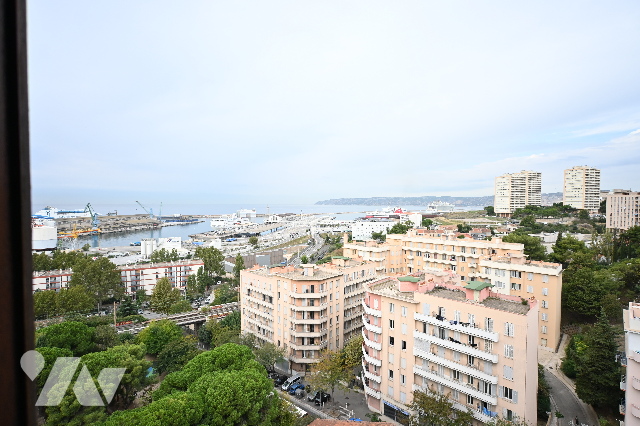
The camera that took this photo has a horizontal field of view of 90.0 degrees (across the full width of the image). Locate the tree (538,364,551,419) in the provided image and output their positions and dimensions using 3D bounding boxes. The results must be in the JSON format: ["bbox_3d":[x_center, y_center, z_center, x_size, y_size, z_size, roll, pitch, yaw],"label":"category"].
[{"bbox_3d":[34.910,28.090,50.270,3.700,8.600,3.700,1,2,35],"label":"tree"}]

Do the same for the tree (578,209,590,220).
[{"bbox_3d":[239.850,1.630,290.000,8.800,10.000,8.800,0,2,0],"label":"tree"}]

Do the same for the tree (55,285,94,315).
[{"bbox_3d":[-89.451,31.829,117.000,11.600,12.000,11.400,-1,2,-37],"label":"tree"}]

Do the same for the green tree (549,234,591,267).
[{"bbox_3d":[86.599,13.363,111.000,12.000,13.000,11.800,1,2,38],"label":"green tree"}]

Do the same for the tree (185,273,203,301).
[{"bbox_3d":[-58.363,33.925,147.168,7.042,12.710,7.042,-1,2,-22],"label":"tree"}]

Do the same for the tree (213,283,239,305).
[{"bbox_3d":[-38.010,33.130,130.000,9.500,9.200,9.500,0,2,0],"label":"tree"}]

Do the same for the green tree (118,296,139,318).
[{"bbox_3d":[-72.504,35.764,121.214,6.683,8.305,6.683,-1,2,-31],"label":"green tree"}]

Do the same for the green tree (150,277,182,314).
[{"bbox_3d":[-61.390,32.960,127.660,11.500,14.900,11.500,-1,2,-26],"label":"green tree"}]

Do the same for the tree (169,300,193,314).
[{"bbox_3d":[-53.090,36.747,122.246,7.932,6.274,7.932,-1,2,-24],"label":"tree"}]

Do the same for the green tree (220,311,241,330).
[{"bbox_3d":[-26.027,31.698,93.000,6.300,7.000,6.300,0,2,-16],"label":"green tree"}]

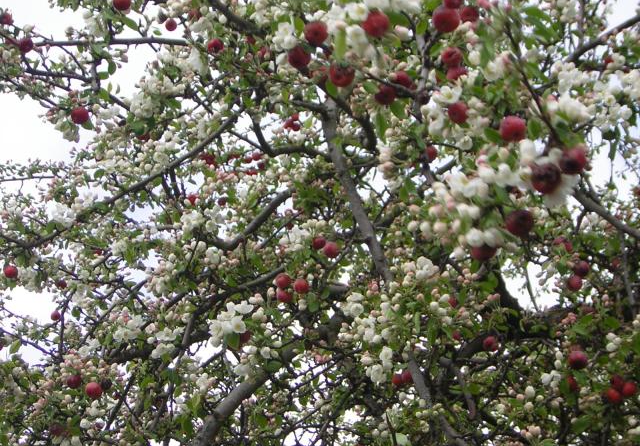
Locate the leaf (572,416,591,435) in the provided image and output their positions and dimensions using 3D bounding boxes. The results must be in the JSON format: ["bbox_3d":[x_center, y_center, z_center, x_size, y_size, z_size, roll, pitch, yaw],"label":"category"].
[{"bbox_3d":[0.389,0.301,2.750,0.033,0.019,0.008,-47,-10,0],"label":"leaf"}]

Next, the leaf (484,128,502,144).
[{"bbox_3d":[0.192,-0.097,2.050,0.024,0.013,0.009,37,0,6],"label":"leaf"}]

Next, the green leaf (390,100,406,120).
[{"bbox_3d":[0.107,-0.152,2.500,0.018,0.030,0.011,-38,-9,0],"label":"green leaf"}]

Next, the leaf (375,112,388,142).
[{"bbox_3d":[0.085,-0.133,2.550,0.015,0.043,0.010,-16,-11,0],"label":"leaf"}]

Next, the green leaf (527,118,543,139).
[{"bbox_3d":[0.220,-0.097,1.900,0.014,0.023,0.008,0,0,7],"label":"green leaf"}]

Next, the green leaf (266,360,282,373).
[{"bbox_3d":[-0.070,0.222,2.850,0.025,0.018,0.008,-30,-3,0],"label":"green leaf"}]

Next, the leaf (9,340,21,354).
[{"bbox_3d":[-0.495,0.200,3.000,0.015,0.026,0.008,30,0,-6],"label":"leaf"}]

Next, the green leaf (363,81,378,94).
[{"bbox_3d":[0.069,-0.183,2.500,0.025,0.015,0.010,26,0,6],"label":"green leaf"}]

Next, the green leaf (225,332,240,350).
[{"bbox_3d":[-0.155,0.206,3.300,0.025,0.034,0.014,-9,-11,0],"label":"green leaf"}]

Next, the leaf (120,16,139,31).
[{"bbox_3d":[-0.268,-0.281,2.600,0.032,0.013,0.008,41,1,0],"label":"leaf"}]

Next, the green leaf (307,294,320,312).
[{"bbox_3d":[-0.011,0.142,3.300,0.022,0.033,0.013,-7,-9,0],"label":"green leaf"}]

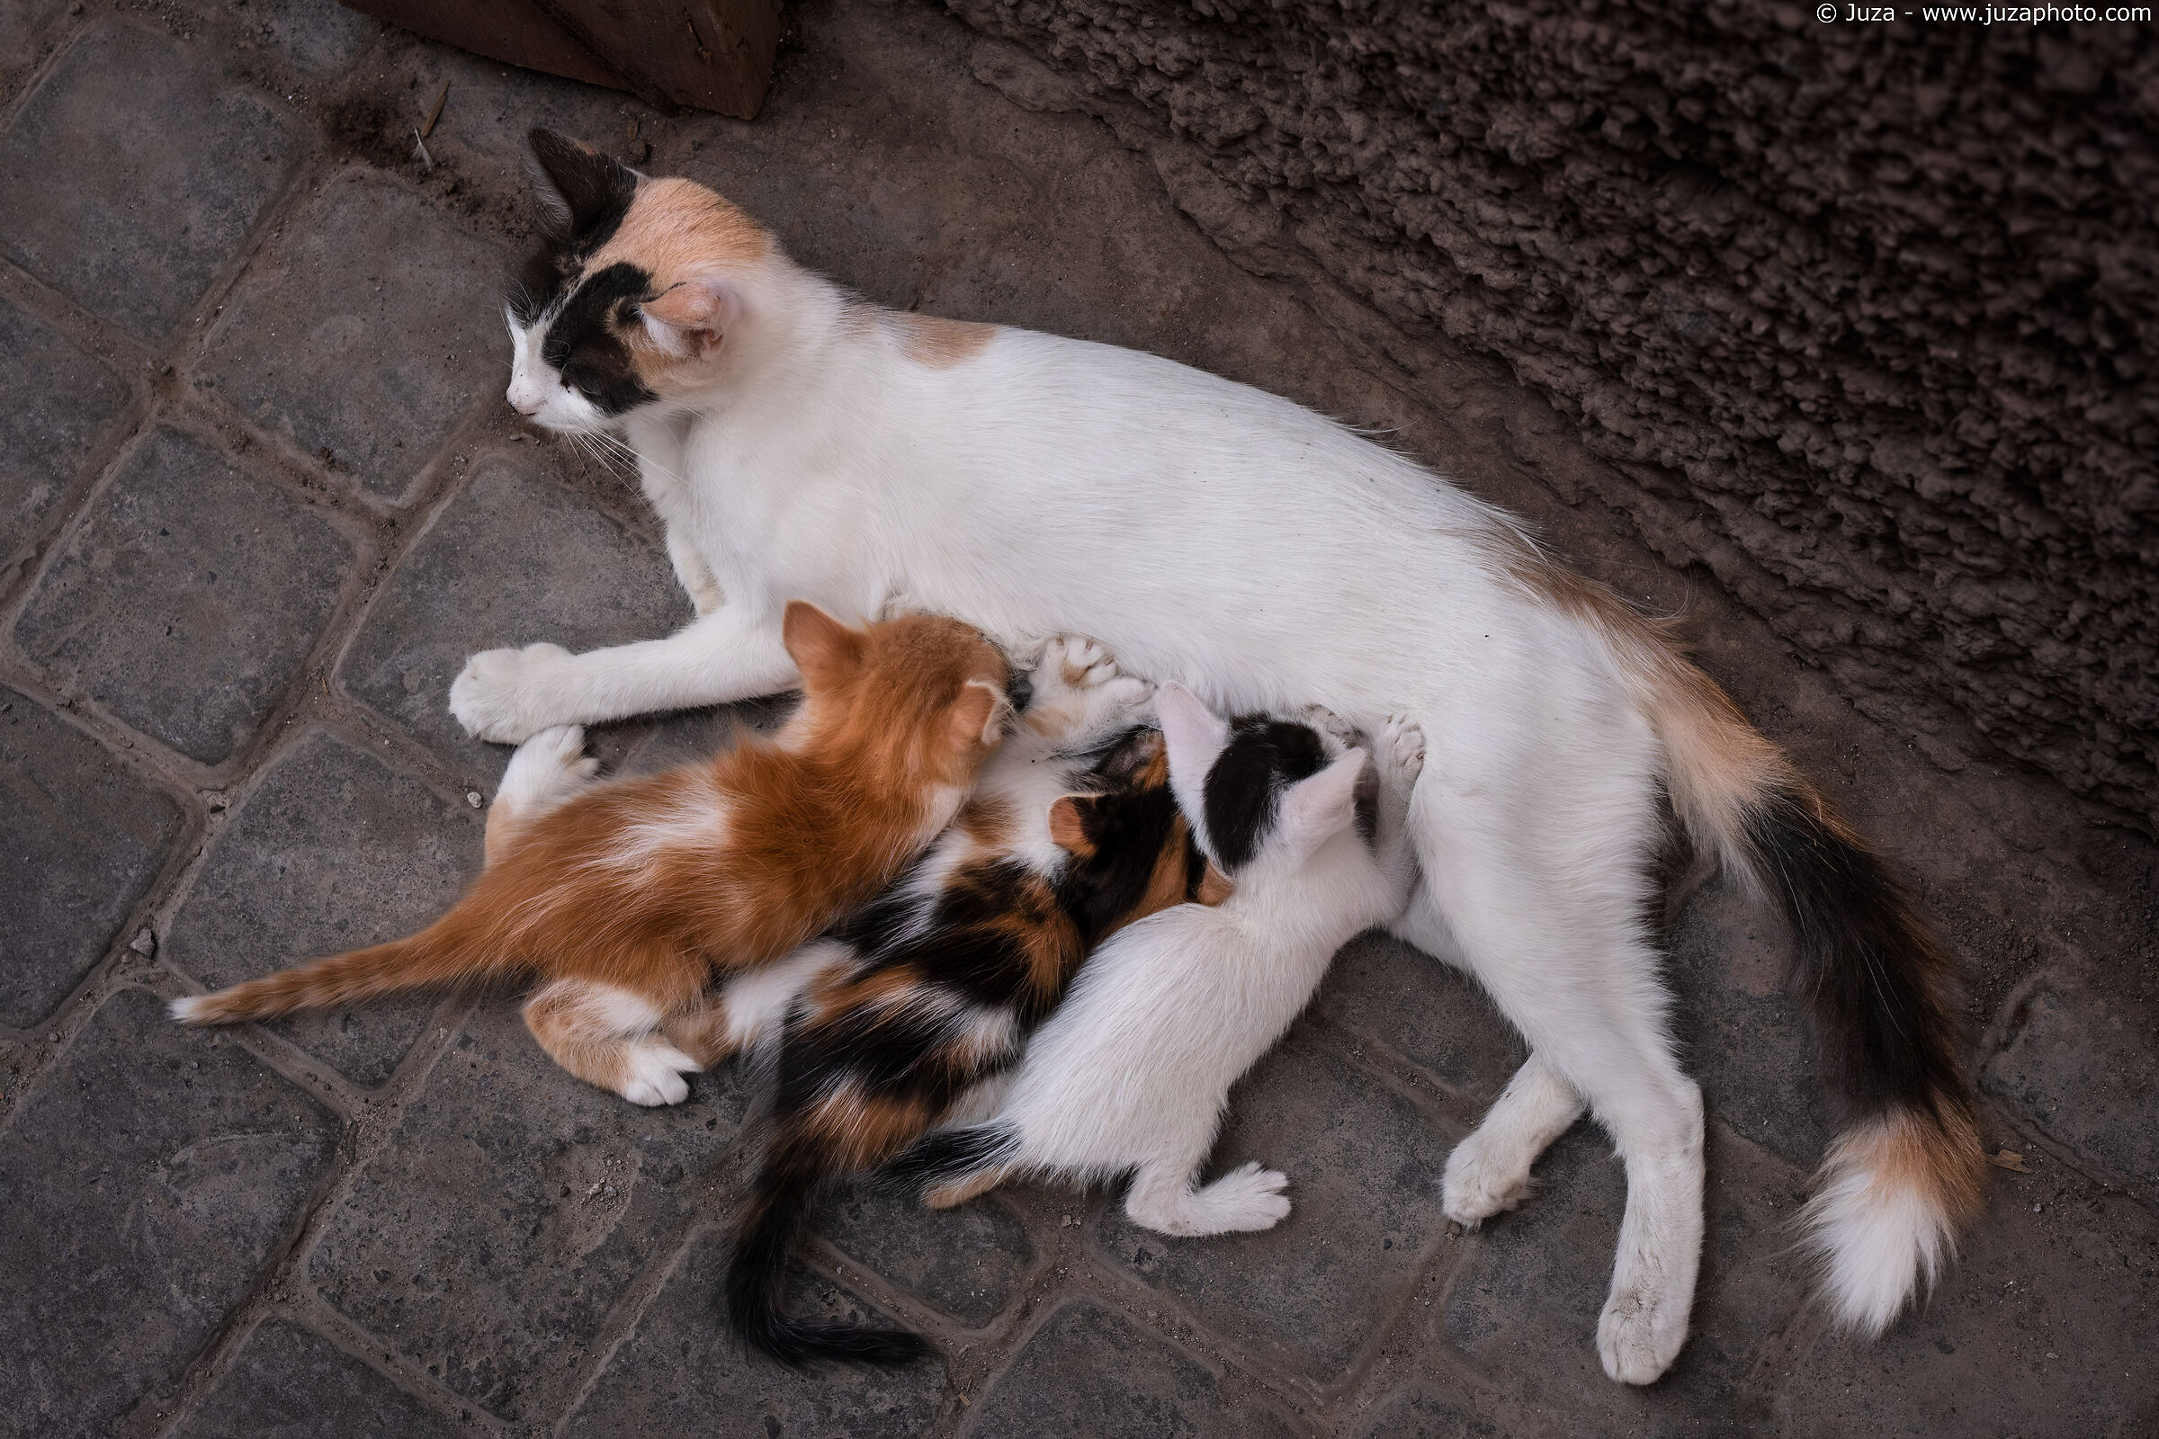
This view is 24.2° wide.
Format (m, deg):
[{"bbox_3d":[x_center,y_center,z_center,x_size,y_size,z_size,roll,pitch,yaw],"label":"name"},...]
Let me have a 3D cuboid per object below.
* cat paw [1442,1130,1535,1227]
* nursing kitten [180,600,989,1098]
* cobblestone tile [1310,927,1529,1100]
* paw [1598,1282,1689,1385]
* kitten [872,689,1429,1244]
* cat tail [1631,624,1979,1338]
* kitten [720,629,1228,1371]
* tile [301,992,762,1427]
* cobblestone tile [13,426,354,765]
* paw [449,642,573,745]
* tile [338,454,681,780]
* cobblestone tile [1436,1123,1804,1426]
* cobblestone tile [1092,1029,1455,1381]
[{"bbox_3d":[0.135,0.152,1.673,0.027,0.025,0.032,34,76,13],"label":"cat paw"},{"bbox_3d":[-0.157,0.052,1.687,0.302,0.090,0.139,-30,72,-7],"label":"nursing kitten"},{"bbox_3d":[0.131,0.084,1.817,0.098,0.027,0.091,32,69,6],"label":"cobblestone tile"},{"bbox_3d":[0.196,0.213,1.746,0.031,0.028,0.038,13,69,-1],"label":"paw"},{"bbox_3d":[0.043,0.083,1.662,0.117,0.100,0.218,31,75,12],"label":"kitten"},{"bbox_3d":[0.266,0.086,1.779,0.080,0.058,0.264,-13,71,-11],"label":"cat tail"},{"bbox_3d":[-0.040,0.101,1.668,0.248,0.085,0.132,-44,75,-11],"label":"kitten"},{"bbox_3d":[-0.194,0.177,1.747,0.101,0.027,0.115,31,69,6],"label":"tile"},{"bbox_3d":[-0.322,-0.041,1.815,0.086,0.027,0.099,30,69,6],"label":"cobblestone tile"},{"bbox_3d":[-0.196,-0.009,1.743,0.041,0.028,0.032,-10,71,-1],"label":"paw"},{"bbox_3d":[-0.193,-0.025,1.779,0.099,0.030,0.099,31,75,12],"label":"tile"},{"bbox_3d":[0.186,0.192,1.686,0.099,0.030,0.090,31,75,12],"label":"cobblestone tile"},{"bbox_3d":[0.069,0.162,1.702,0.098,0.030,0.093,31,75,12],"label":"cobblestone tile"}]

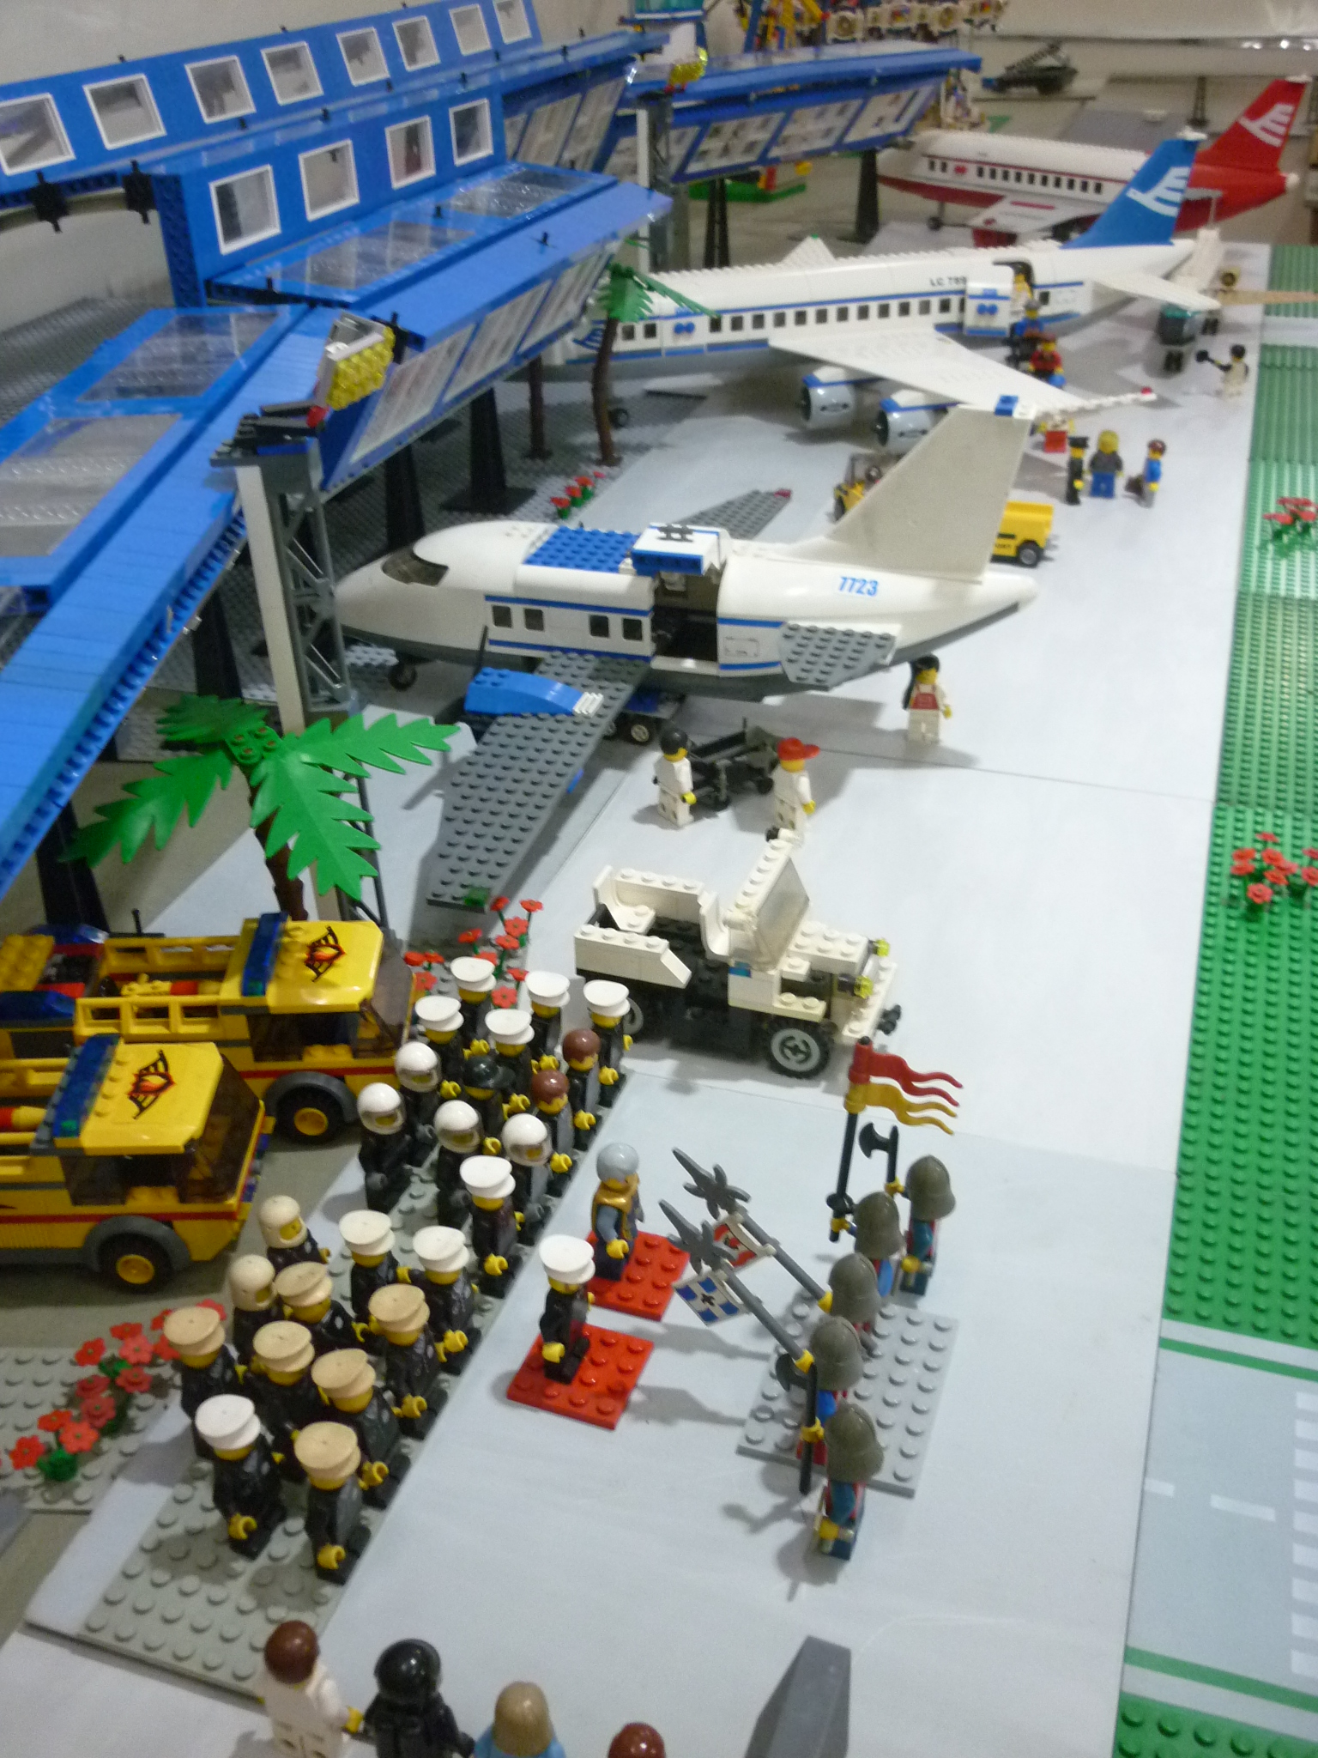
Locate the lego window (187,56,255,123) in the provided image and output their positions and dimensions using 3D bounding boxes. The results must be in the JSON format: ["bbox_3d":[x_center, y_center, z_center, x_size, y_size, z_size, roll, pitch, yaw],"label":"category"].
[{"bbox_3d":[-0.273,-0.486,1.035,0.009,0.033,0.058,-3,29,23],"label":"lego window"}]

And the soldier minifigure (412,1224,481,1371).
[{"bbox_3d":[-0.058,0.118,0.470,0.018,0.043,0.025,10,33,16],"label":"soldier minifigure"}]

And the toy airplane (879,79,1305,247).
[{"bbox_3d":[0.425,-0.739,1.727,0.435,0.184,0.500,-27,41,-37],"label":"toy airplane"}]

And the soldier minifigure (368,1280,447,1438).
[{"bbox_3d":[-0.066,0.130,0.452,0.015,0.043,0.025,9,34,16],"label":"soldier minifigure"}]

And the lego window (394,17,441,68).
[{"bbox_3d":[-0.172,-0.582,1.171,0.008,0.032,0.048,-4,28,28],"label":"lego window"}]

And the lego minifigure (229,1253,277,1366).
[{"bbox_3d":[-0.109,0.121,0.465,0.016,0.042,0.024,10,33,16],"label":"lego minifigure"}]

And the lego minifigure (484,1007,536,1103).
[{"bbox_3d":[-0.047,0.064,0.557,0.018,0.043,0.025,10,33,16],"label":"lego minifigure"}]

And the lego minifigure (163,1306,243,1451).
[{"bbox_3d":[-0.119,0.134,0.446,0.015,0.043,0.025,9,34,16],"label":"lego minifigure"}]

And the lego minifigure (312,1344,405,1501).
[{"bbox_3d":[-0.075,0.140,0.432,0.018,0.043,0.024,10,33,16],"label":"lego minifigure"}]

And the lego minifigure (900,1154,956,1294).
[{"bbox_3d":[0.078,0.101,0.496,0.017,0.043,0.024,10,33,16],"label":"lego minifigure"}]

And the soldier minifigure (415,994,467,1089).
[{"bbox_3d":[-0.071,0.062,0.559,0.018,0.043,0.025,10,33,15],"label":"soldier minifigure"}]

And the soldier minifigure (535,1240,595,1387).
[{"bbox_3d":[-0.024,0.118,0.462,0.016,0.043,0.025,9,33,17],"label":"soldier minifigure"}]

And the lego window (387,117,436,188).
[{"bbox_3d":[-0.146,-0.421,0.971,0.008,0.032,0.057,9,33,17],"label":"lego window"}]

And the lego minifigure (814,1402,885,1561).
[{"bbox_3d":[0.046,0.148,0.416,0.016,0.043,0.026,9,33,17],"label":"lego minifigure"}]

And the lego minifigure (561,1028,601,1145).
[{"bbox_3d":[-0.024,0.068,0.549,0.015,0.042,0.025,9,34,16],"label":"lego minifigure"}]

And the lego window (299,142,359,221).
[{"bbox_3d":[-0.183,-0.383,0.918,0.009,0.033,0.058,10,33,16],"label":"lego window"}]

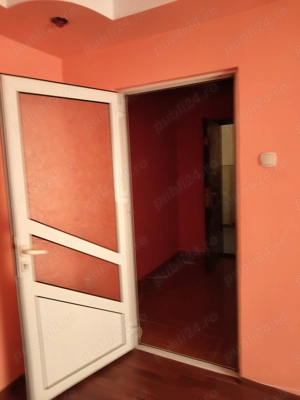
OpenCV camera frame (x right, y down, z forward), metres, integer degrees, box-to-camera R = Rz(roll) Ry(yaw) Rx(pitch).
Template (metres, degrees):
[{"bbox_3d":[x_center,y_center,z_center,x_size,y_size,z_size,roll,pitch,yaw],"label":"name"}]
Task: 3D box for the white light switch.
[{"bbox_3d":[0.687,-0.234,1.671,0.084,0.083,0.016,1,7,27],"label":"white light switch"}]

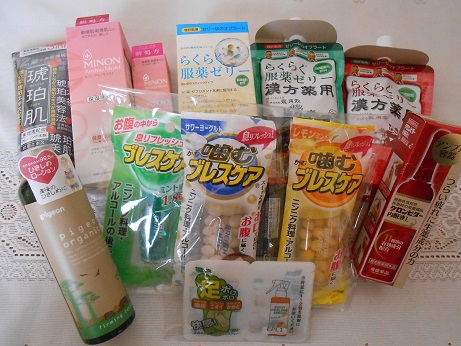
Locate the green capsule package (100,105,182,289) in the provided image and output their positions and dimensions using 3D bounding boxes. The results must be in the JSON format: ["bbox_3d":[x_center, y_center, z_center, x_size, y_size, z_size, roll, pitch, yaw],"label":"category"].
[{"bbox_3d":[-0.066,0.023,0.310,0.088,0.021,0.157,5,97,-1],"label":"green capsule package"}]

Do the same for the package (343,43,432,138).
[{"bbox_3d":[0.158,-0.066,0.358,0.095,0.038,0.146,6,83,1],"label":"package"}]

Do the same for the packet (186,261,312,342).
[{"bbox_3d":[0.016,0.110,0.297,0.110,0.005,0.070,1,97,0],"label":"packet"}]

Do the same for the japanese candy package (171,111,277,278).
[{"bbox_3d":[-0.007,0.025,0.298,0.075,0.019,0.154,3,102,-1],"label":"japanese candy package"}]

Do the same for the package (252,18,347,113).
[{"bbox_3d":[0.074,-0.092,0.370,0.096,0.038,0.147,-2,81,0],"label":"package"}]

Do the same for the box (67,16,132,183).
[{"bbox_3d":[-0.129,-0.073,0.358,0.054,0.040,0.175,-11,74,-4],"label":"box"}]

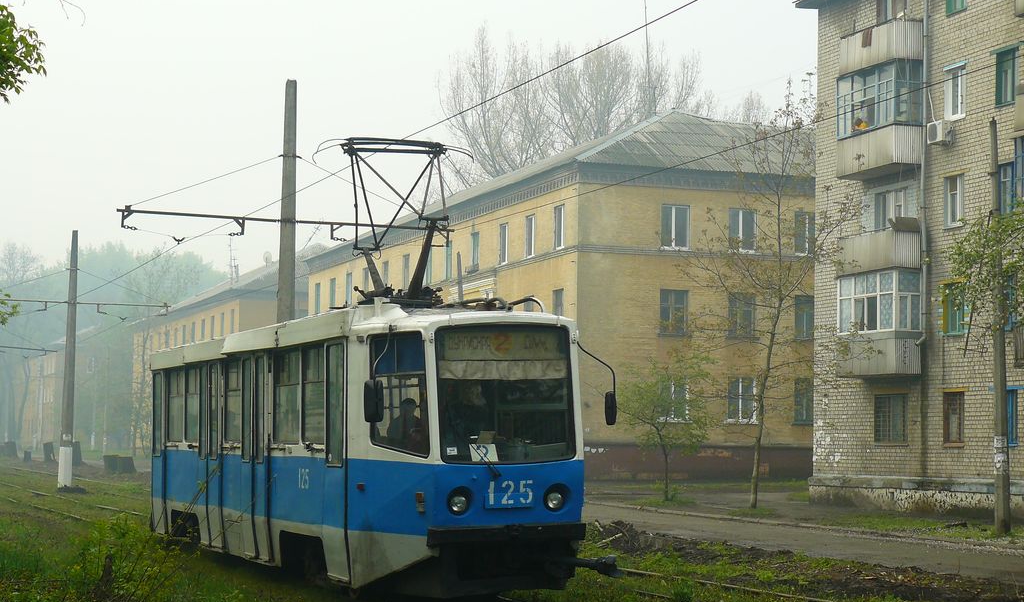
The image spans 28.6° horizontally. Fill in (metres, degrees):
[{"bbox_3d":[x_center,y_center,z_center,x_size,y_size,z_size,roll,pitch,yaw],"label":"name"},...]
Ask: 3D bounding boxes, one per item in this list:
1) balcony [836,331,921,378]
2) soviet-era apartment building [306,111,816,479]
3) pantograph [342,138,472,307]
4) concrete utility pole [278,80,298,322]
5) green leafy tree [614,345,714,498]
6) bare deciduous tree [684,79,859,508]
[{"bbox_3d":[9.817,1.449,54.037,0.800,1.150,3.250,2,-4,-18],"label":"balcony"},{"bbox_3d":[1.317,0.872,103.093,14.900,16.050,49.700,2,-4,-18],"label":"soviet-era apartment building"},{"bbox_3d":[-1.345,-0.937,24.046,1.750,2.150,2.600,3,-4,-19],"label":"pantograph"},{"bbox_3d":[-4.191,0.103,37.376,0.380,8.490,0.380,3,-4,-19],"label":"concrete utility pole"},{"bbox_3d":[4.213,3.434,55.572,2.640,4.190,2.510,1,-4,0],"label":"green leafy tree"},{"bbox_3d":[6.639,-0.234,51.466,4.420,10.980,4.200,1,-4,0],"label":"bare deciduous tree"}]

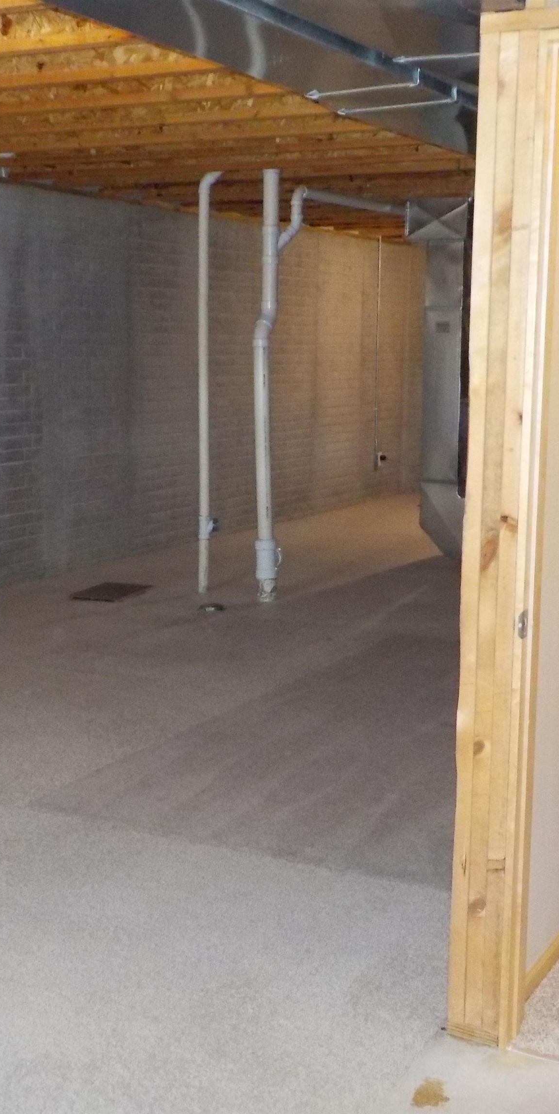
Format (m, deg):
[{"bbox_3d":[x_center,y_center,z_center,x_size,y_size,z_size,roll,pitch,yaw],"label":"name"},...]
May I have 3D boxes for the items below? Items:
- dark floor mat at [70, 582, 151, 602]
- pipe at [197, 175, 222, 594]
[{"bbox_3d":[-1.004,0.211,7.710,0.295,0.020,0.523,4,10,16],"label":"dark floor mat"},{"bbox_3d":[-0.396,-0.990,7.510,0.160,2.470,0.075,6,11,28],"label":"pipe"}]

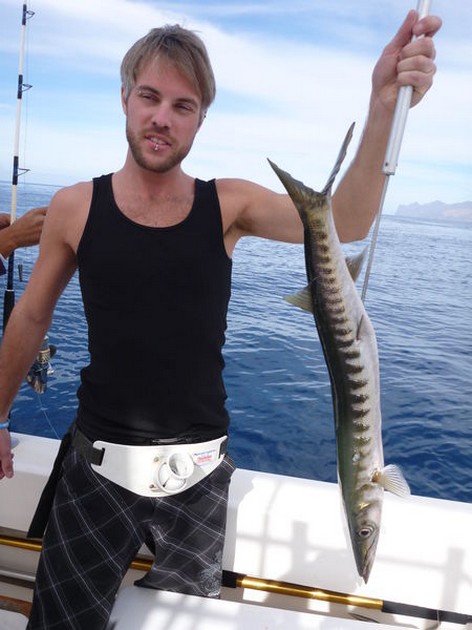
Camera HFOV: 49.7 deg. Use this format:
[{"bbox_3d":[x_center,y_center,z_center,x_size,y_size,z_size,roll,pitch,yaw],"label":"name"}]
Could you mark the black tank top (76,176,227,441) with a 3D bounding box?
[{"bbox_3d":[-0.167,-0.010,1.050,0.335,0.550,0.235,3,12,-3],"label":"black tank top"}]

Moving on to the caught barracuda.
[{"bbox_3d":[0.170,0.092,0.800,0.160,0.750,0.100,-11,12,-12],"label":"caught barracuda"}]

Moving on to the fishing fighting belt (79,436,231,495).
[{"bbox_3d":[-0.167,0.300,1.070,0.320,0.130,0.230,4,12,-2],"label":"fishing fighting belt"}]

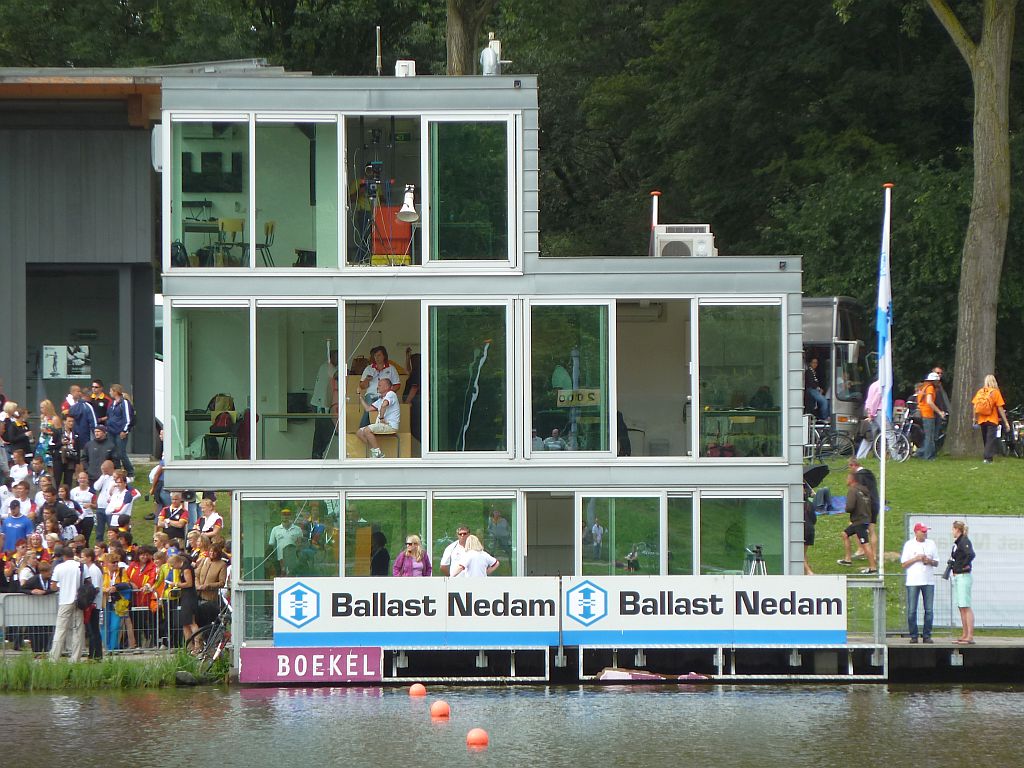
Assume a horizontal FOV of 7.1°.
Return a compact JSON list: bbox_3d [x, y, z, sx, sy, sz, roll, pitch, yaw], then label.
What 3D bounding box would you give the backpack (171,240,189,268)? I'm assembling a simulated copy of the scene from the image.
[{"bbox_3d":[-5.059,-1.930,125.300,0.320,0.480,0.240,0,-1,0],"label":"backpack"}]

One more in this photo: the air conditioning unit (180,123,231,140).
[{"bbox_3d":[-4.617,-3.841,124.500,0.800,0.290,0.220,0,-1,-2],"label":"air conditioning unit"}]

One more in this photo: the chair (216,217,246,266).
[{"bbox_3d":[-4.178,-2.063,122.500,0.420,0.800,0.500,0,-1,9],"label":"chair"}]

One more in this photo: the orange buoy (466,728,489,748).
[{"bbox_3d":[-0.371,3.845,89.000,0.235,0.235,0.235,0,-1,0],"label":"orange buoy"}]

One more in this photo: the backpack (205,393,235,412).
[{"bbox_3d":[-4.334,0.291,122.700,0.420,0.330,0.220,0,-1,0],"label":"backpack"}]

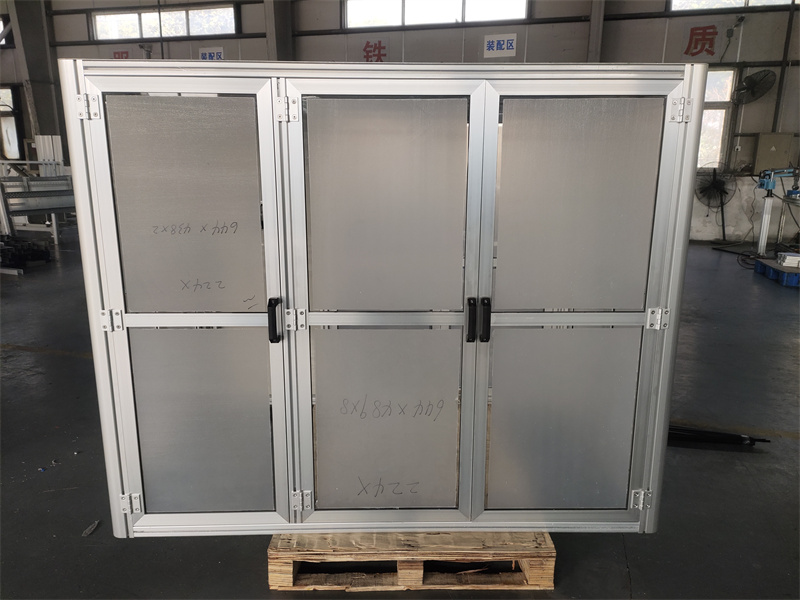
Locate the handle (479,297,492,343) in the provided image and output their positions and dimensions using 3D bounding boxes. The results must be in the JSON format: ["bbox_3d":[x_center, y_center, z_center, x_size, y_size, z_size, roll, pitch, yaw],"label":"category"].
[{"bbox_3d":[0.272,0.062,1.684,0.029,0.138,0.043,0,11,-1],"label":"handle"}]

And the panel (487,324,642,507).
[{"bbox_3d":[0.551,0.412,1.804,0.489,0.644,0.006,0,11,-1],"label":"panel"}]

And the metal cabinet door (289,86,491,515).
[{"bbox_3d":[-0.043,0.060,1.723,0.586,1.451,0.045,0,11,-1],"label":"metal cabinet door"}]

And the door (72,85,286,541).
[{"bbox_3d":[-0.640,0.069,1.697,0.550,1.455,0.050,0,11,-1],"label":"door"}]

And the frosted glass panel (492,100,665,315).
[{"bbox_3d":[0.552,-0.287,1.662,0.489,0.644,0.006,0,11,-1],"label":"frosted glass panel"}]

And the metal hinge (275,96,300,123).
[{"bbox_3d":[-0.330,-0.561,1.567,0.065,0.071,0.012,0,11,-1],"label":"metal hinge"}]

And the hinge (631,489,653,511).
[{"bbox_3d":[0.836,0.691,1.837,0.067,0.067,0.012,0,11,-1],"label":"hinge"}]

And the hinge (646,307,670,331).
[{"bbox_3d":[0.833,0.061,1.712,0.067,0.067,0.012,0,11,-1],"label":"hinge"}]

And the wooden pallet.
[{"bbox_3d":[0.033,0.784,2.435,0.968,0.147,1.320,0,11,-1],"label":"wooden pallet"}]

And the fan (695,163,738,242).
[{"bbox_3d":[5.579,-1.676,9.250,0.760,1.420,0.500,11,16,41],"label":"fan"}]

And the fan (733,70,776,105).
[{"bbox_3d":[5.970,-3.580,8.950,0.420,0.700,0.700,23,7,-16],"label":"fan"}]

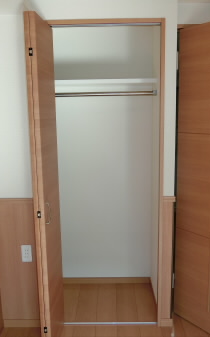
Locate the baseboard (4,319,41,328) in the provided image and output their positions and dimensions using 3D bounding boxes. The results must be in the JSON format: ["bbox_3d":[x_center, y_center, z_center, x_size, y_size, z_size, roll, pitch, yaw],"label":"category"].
[{"bbox_3d":[-0.544,1.051,2.191,0.276,0.060,0.014,-1,9,0],"label":"baseboard"}]

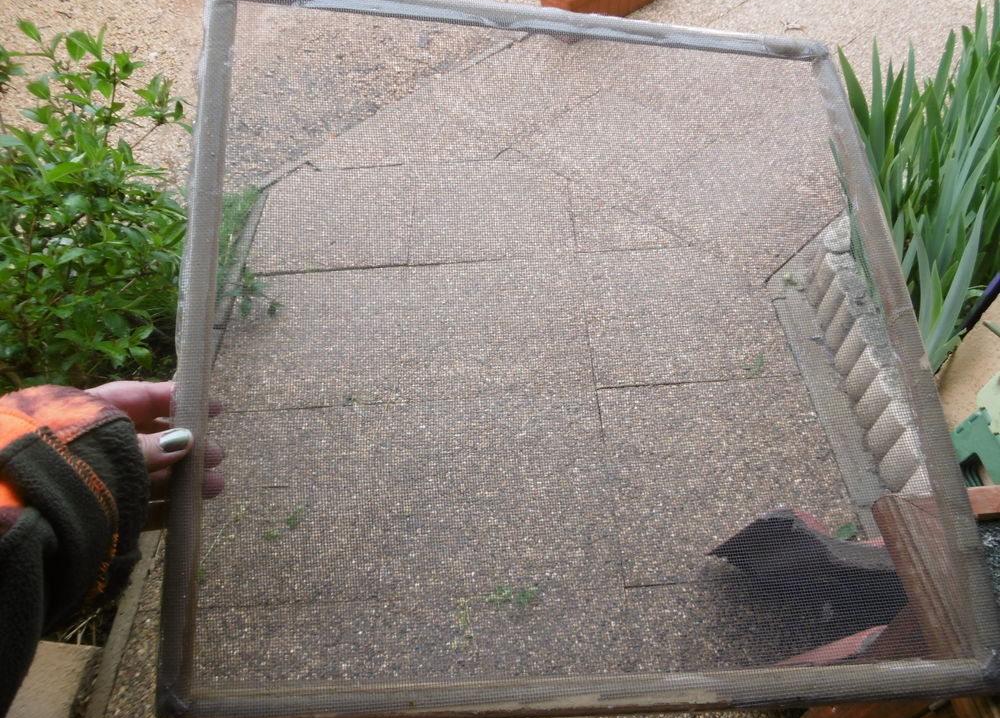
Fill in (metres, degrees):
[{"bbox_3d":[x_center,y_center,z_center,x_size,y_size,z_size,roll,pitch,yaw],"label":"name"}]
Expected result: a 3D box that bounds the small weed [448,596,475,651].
[{"bbox_3d":[-0.074,0.511,1.340,0.052,0.055,0.085,-6,51,0],"label":"small weed"}]

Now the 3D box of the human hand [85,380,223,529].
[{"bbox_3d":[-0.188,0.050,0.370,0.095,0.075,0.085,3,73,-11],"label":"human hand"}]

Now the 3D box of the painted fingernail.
[{"bbox_3d":[-0.159,0.040,0.340,0.015,0.004,0.013,-11,65,3],"label":"painted fingernail"}]

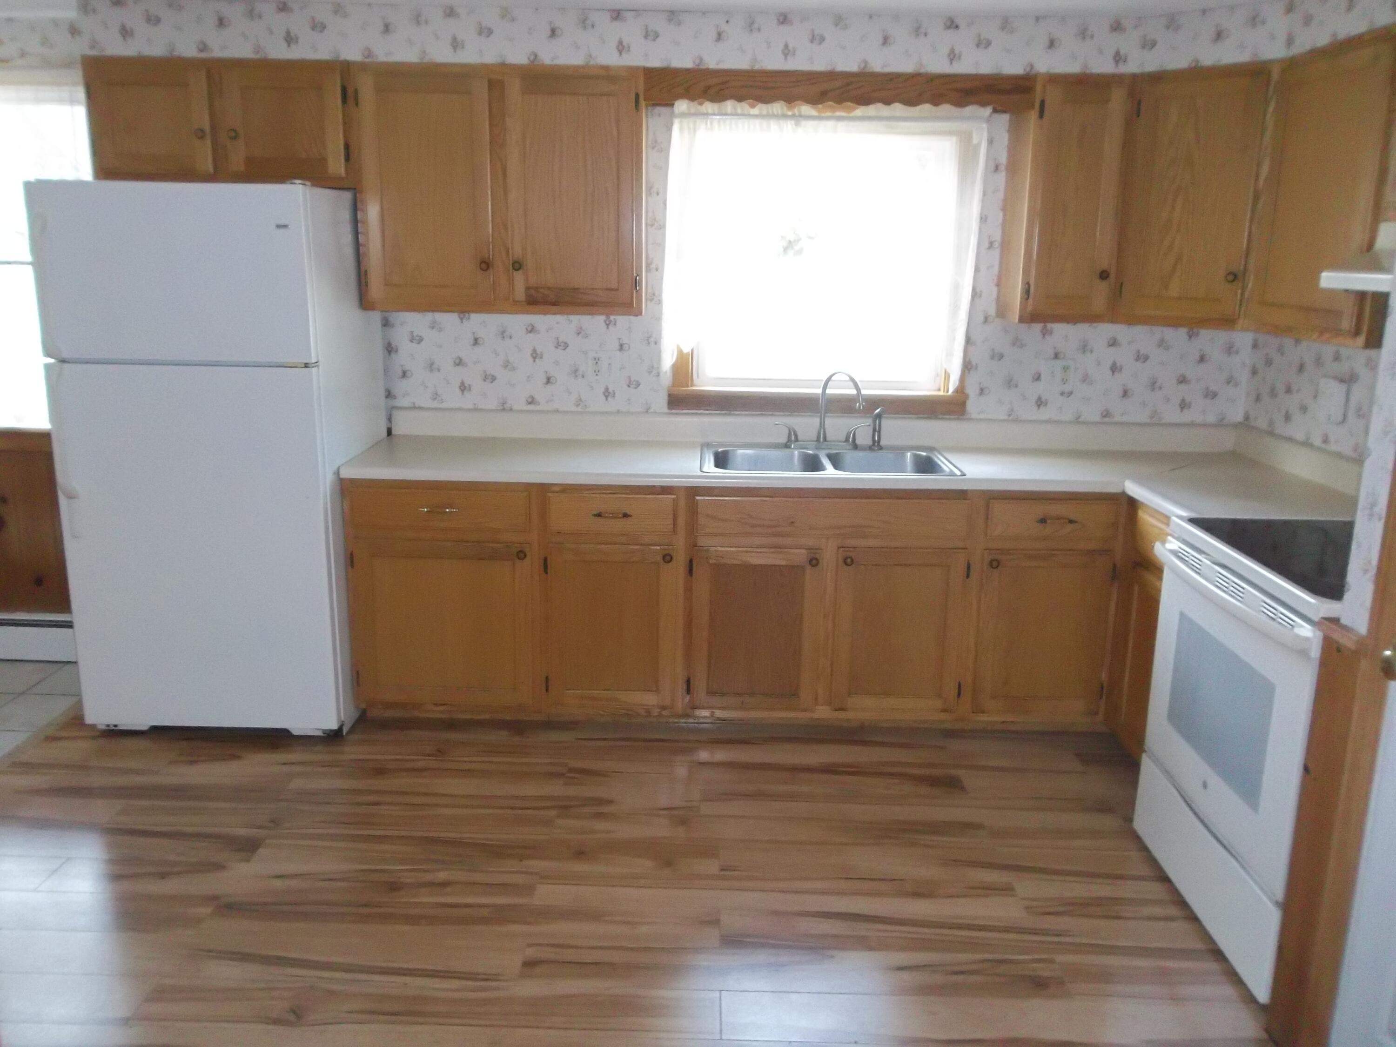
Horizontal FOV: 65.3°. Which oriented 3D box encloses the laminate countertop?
[{"bbox_3d":[0.419,-0.140,3.438,3.086,0.040,1.160,1,13,0],"label":"laminate countertop"}]

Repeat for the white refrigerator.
[{"bbox_3d":[-1.552,-0.215,3.672,0.805,1.740,0.735,1,13,0],"label":"white refrigerator"}]

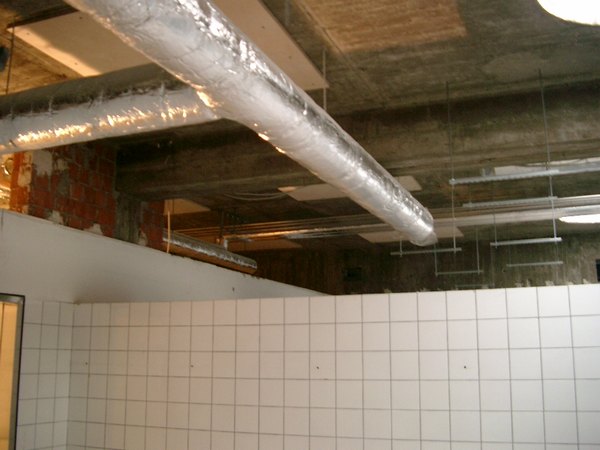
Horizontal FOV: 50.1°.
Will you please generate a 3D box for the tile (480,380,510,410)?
[{"bbox_3d":[0.951,0.829,3.120,0.150,0.150,0.008,-5,-13,21],"label":"tile"}]

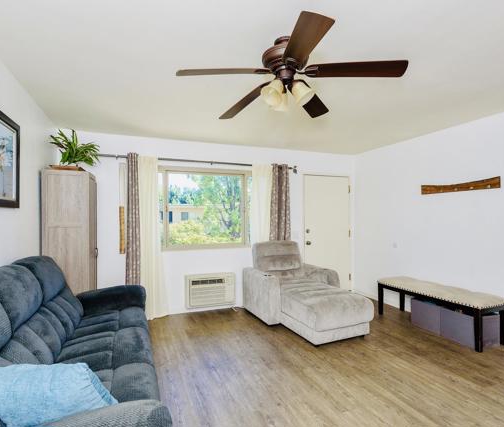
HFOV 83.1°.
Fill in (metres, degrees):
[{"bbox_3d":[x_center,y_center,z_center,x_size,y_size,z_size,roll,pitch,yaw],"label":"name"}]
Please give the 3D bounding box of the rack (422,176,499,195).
[{"bbox_3d":[2.462,-0.324,3.444,0.042,0.141,0.893,0,0,-24],"label":"rack"}]

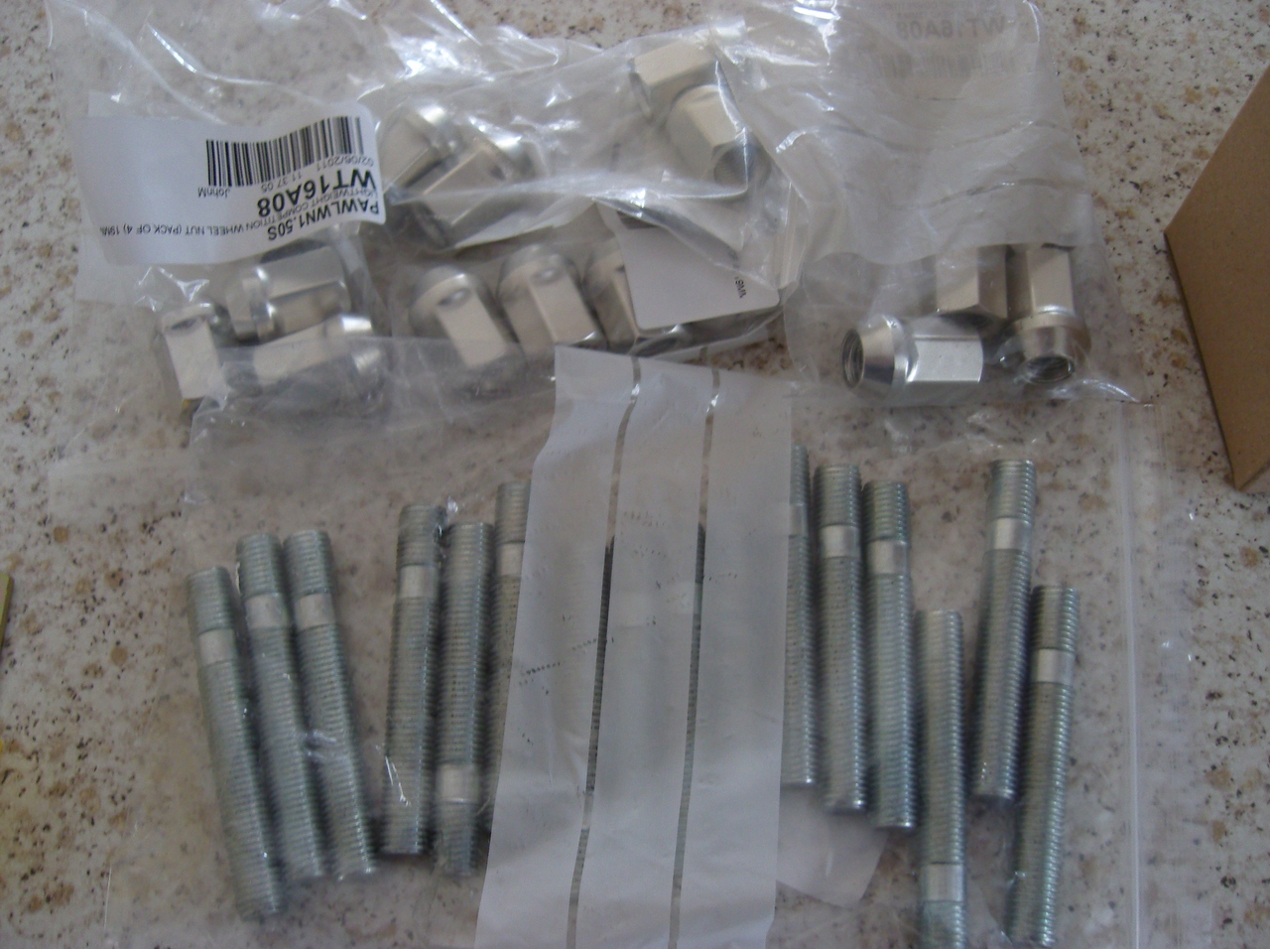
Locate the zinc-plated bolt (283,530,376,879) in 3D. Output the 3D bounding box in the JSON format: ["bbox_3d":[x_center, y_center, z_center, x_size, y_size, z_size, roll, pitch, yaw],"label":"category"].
[{"bbox_3d":[-0.072,0.053,0.292,0.012,0.012,0.080,-11,74,-3],"label":"zinc-plated bolt"}]

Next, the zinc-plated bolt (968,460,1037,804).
[{"bbox_3d":[0.088,0.037,0.298,0.012,0.012,0.080,8,73,2],"label":"zinc-plated bolt"}]

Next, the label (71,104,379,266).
[{"bbox_3d":[-0.106,-0.076,0.326,0.076,0.008,0.039,-10,78,-3],"label":"label"}]

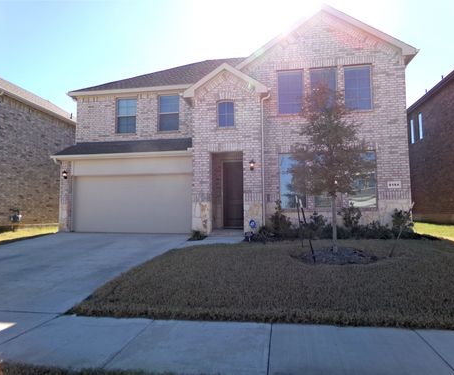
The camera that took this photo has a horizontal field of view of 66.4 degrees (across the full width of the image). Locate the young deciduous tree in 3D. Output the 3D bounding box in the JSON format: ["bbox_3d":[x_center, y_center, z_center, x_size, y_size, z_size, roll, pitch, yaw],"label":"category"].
[{"bbox_3d":[2.432,-0.485,8.146,1.908,3.978,1.813,-1,-4,11],"label":"young deciduous tree"}]

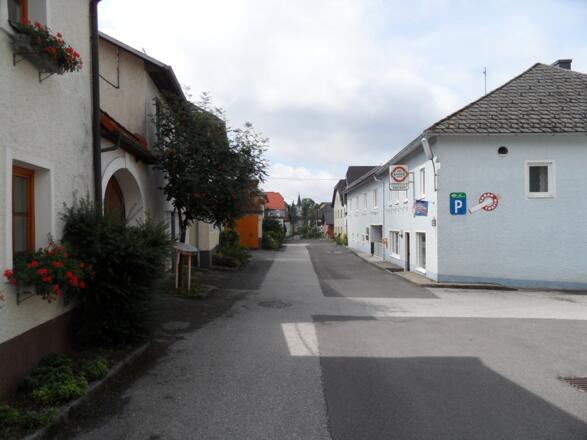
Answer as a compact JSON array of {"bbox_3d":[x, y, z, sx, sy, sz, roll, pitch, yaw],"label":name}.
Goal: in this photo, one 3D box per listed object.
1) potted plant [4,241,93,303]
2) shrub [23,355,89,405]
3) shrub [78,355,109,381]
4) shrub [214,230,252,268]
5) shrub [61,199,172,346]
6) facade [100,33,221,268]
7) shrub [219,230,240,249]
[{"bbox_3d":[-2.669,0.553,4.564,0.450,0.600,1.200,-1,-1,-8],"label":"potted plant"},{"bbox_3d":[-2.498,1.637,4.360,0.550,0.280,0.800,-1,-1,-8],"label":"shrub"},{"bbox_3d":[-2.297,1.688,4.759,0.280,0.200,0.360,-1,-1,-8],"label":"shrub"},{"bbox_3d":[-2.577,1.157,17.287,1.450,1.550,2.000,-1,-1,-7],"label":"shrub"},{"bbox_3d":[-2.456,0.707,5.992,1.250,2.020,1.400,-1,-1,-8],"label":"shrub"},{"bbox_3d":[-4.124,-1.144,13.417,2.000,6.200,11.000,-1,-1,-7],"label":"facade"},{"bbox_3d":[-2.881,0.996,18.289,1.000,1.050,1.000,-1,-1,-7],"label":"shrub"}]

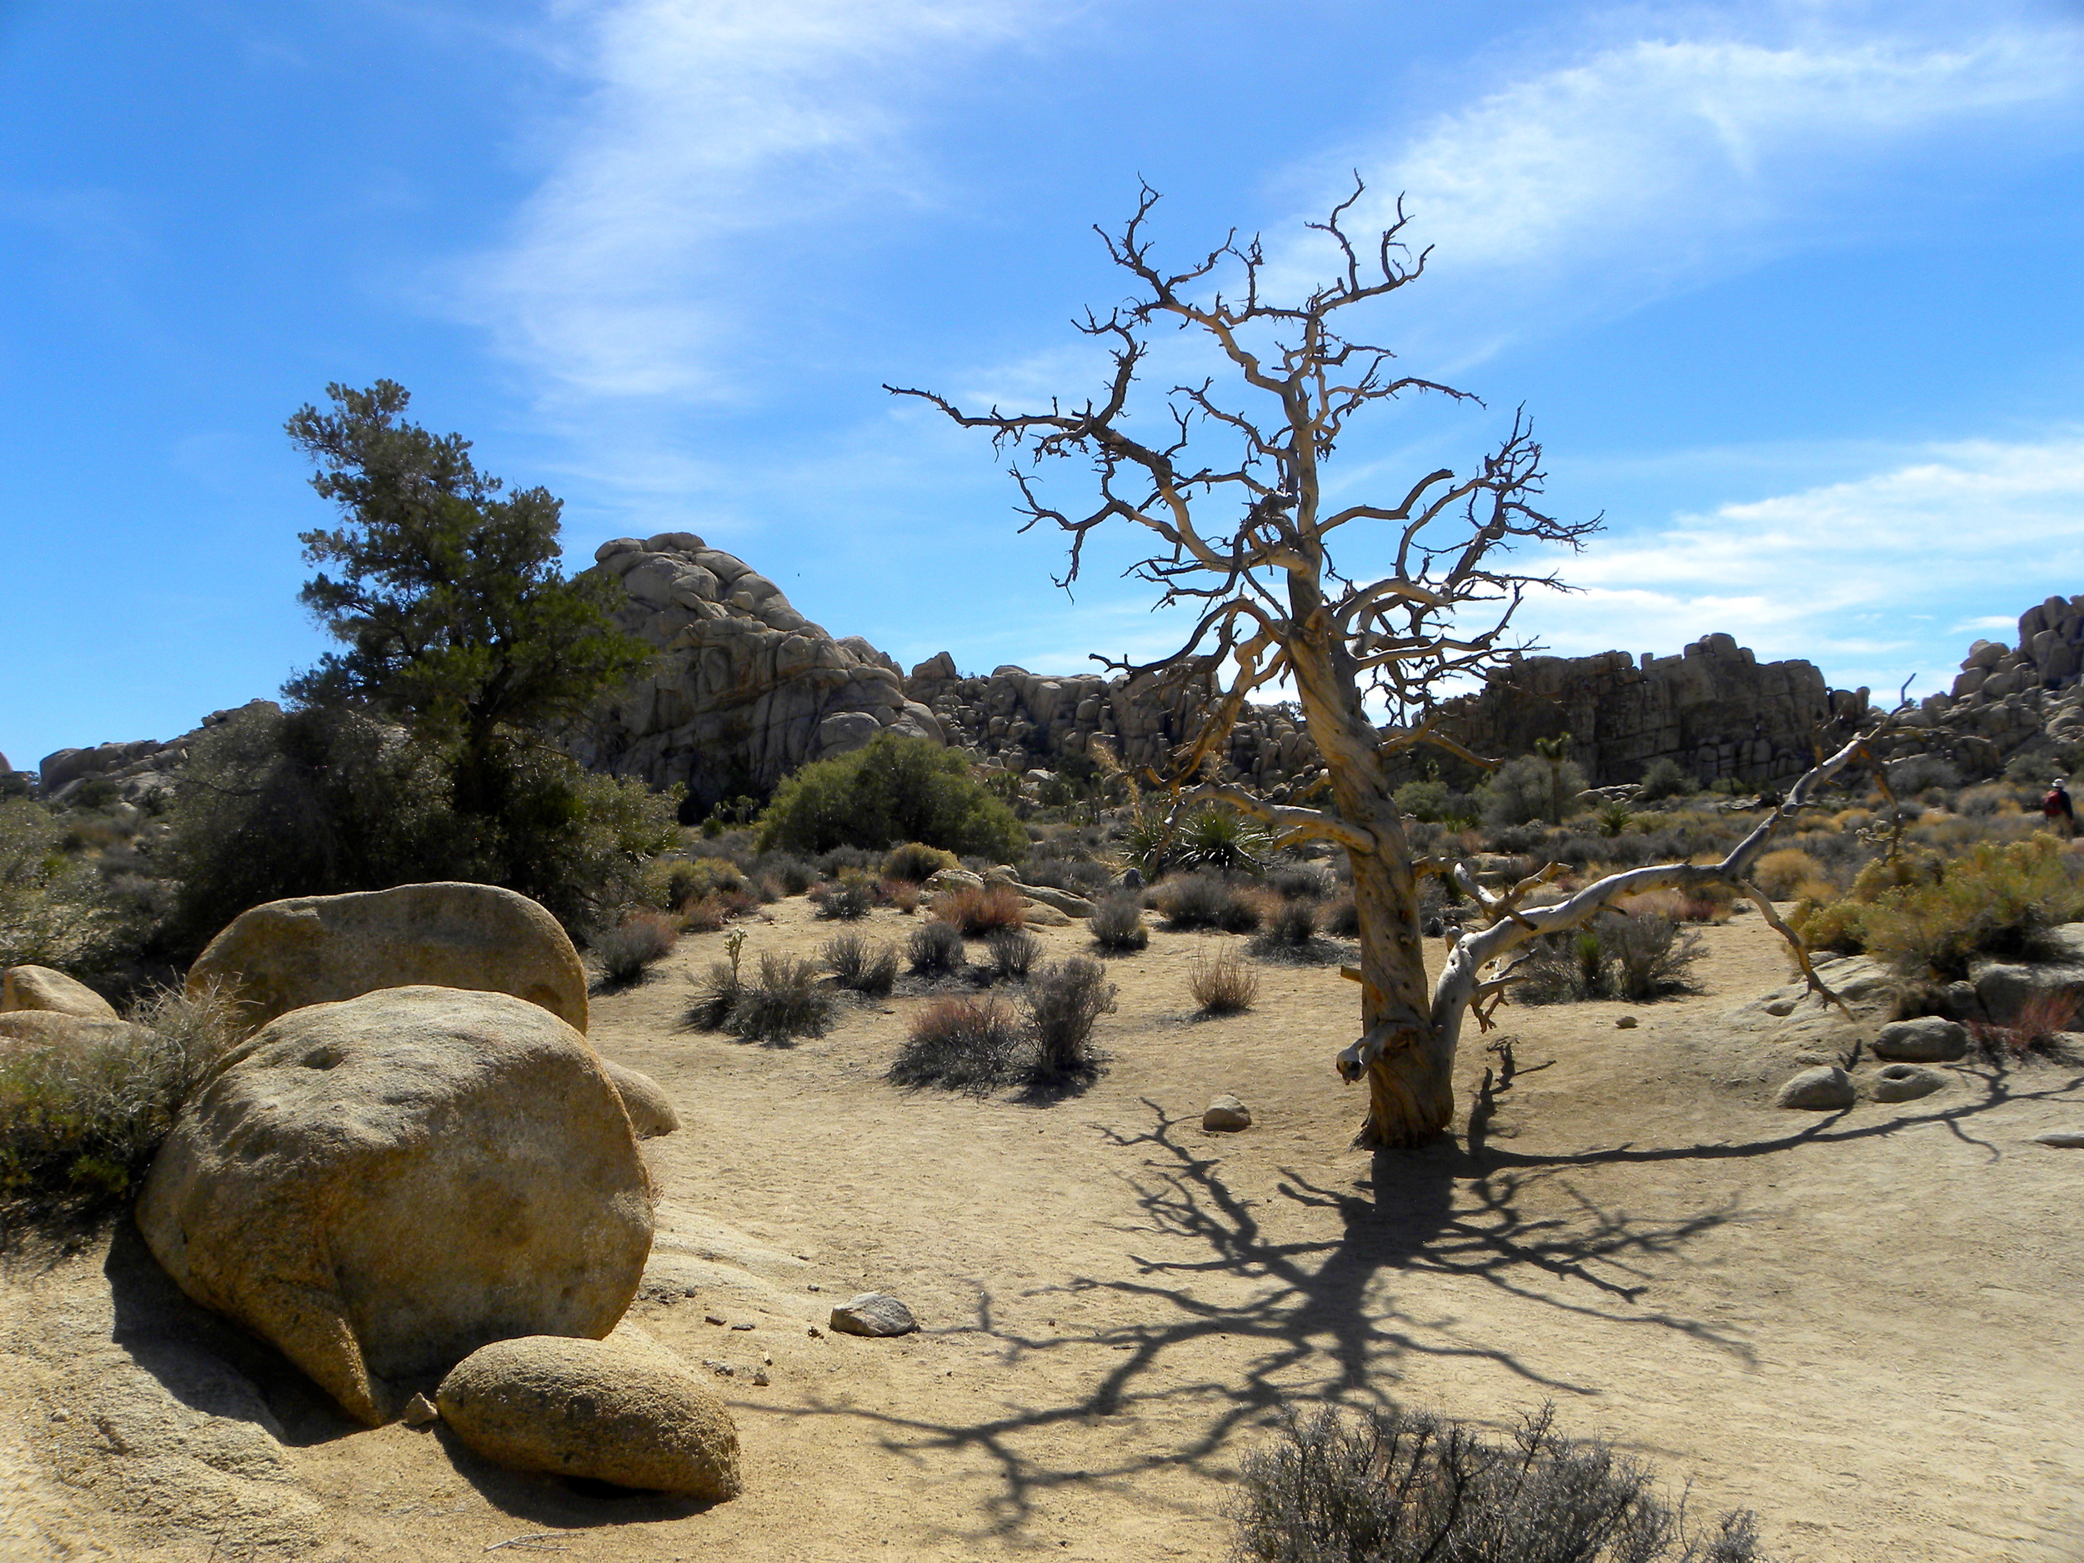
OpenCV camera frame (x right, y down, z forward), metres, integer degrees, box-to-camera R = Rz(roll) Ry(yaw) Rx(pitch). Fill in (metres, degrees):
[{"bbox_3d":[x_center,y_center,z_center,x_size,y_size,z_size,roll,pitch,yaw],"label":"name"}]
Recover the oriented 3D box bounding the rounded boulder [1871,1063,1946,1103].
[{"bbox_3d":[4.289,1.491,7.750,0.380,0.180,0.330,0,0,0],"label":"rounded boulder"}]

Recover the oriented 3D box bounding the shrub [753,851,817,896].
[{"bbox_3d":[-3.674,1.334,22.500,0.913,0.619,0.850,0,0,0],"label":"shrub"}]

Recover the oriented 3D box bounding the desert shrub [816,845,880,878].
[{"bbox_3d":[-3.007,1.274,24.500,0.994,0.586,0.914,0,0,0],"label":"desert shrub"}]

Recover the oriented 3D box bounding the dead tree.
[{"bbox_3d":[1.720,-0.630,7.500,4.900,4.450,3.000,0,0,0],"label":"dead tree"}]

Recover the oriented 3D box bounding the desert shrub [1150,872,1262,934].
[{"bbox_3d":[1.838,1.338,17.500,1.256,0.655,1.156,0,0,0],"label":"desert shrub"}]

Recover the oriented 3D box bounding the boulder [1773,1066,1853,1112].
[{"bbox_3d":[3.751,1.486,7.600,0.395,0.213,0.340,0,0,0],"label":"boulder"}]

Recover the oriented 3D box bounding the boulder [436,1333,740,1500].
[{"bbox_3d":[-1.051,1.468,3.620,0.760,0.320,0.440,0,0,20],"label":"boulder"}]

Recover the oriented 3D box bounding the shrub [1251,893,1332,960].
[{"bbox_3d":[2.411,1.399,15.200,0.791,0.601,0.727,0,0,0],"label":"shrub"}]

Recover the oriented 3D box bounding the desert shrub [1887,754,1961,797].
[{"bbox_3d":[33.826,-0.250,60.000,2.808,1.685,2.584,0,0,0],"label":"desert shrub"}]

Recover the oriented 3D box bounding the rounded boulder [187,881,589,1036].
[{"bbox_3d":[-3.136,0.980,7.500,1.920,1.050,1.200,0,0,0],"label":"rounded boulder"}]

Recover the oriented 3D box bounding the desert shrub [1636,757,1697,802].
[{"bbox_3d":[27.125,-0.106,68.000,2.688,1.980,2.473,0,0,0],"label":"desert shrub"}]

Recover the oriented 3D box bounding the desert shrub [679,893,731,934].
[{"bbox_3d":[-3.703,1.440,17.200,0.590,0.429,0.543,0,0,0],"label":"desert shrub"}]

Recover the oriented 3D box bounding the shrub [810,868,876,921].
[{"bbox_3d":[-2.300,1.325,18.200,0.760,0.560,0.650,0,0,0],"label":"shrub"}]

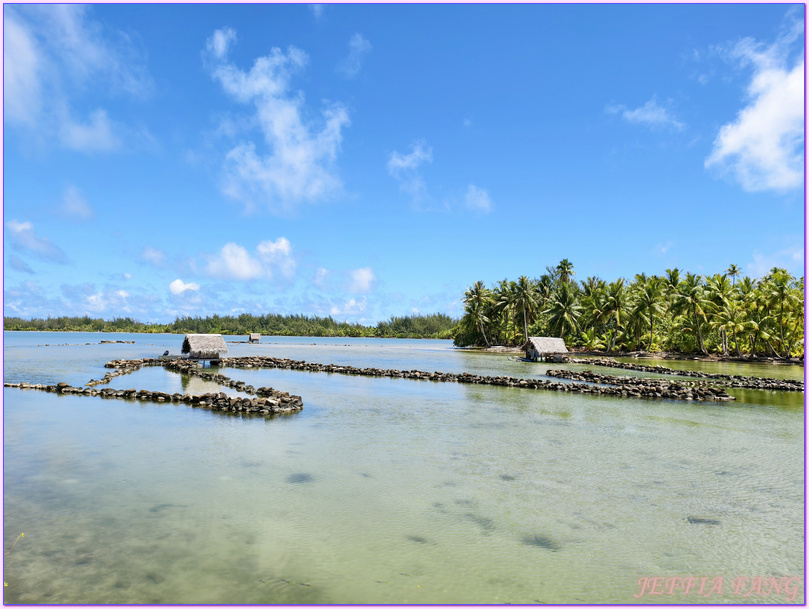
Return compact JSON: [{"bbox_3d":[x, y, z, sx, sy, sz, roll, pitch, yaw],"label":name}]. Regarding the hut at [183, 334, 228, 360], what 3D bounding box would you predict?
[{"bbox_3d":[-15.040,3.237,40.689,2.650,1.920,2.400,3,-4,-38],"label":"hut"}]

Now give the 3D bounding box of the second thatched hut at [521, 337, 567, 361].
[{"bbox_3d":[12.528,4.053,48.235,3.170,2.200,2.750,1,-3,-15],"label":"second thatched hut"}]

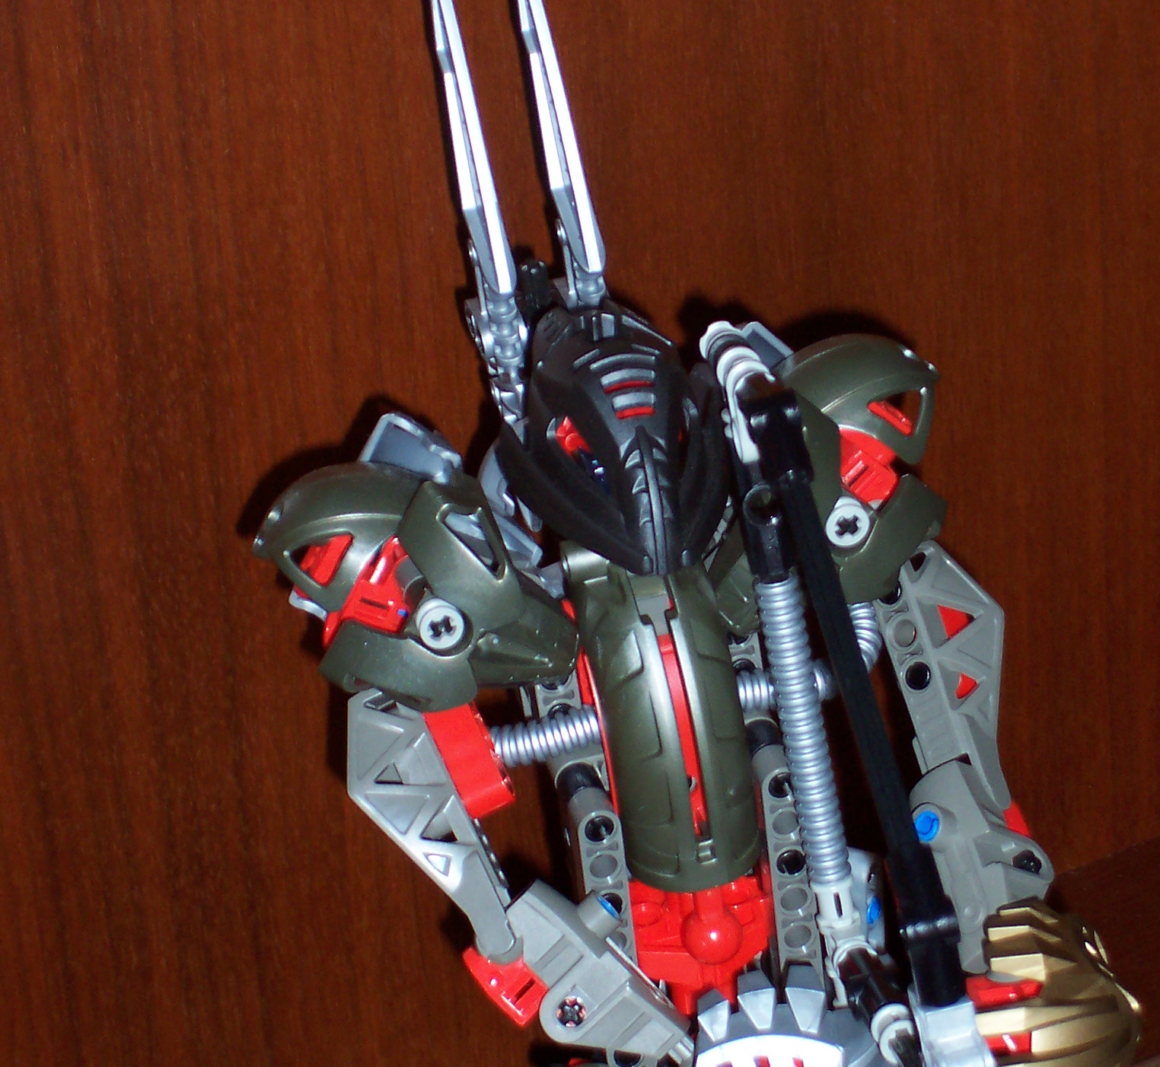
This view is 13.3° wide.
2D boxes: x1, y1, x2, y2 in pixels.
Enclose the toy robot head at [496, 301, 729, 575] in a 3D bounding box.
[{"bbox_3d":[0.006,-0.017,0.807,0.037,0.039,0.031,-14,31,-12],"label":"toy robot head"}]

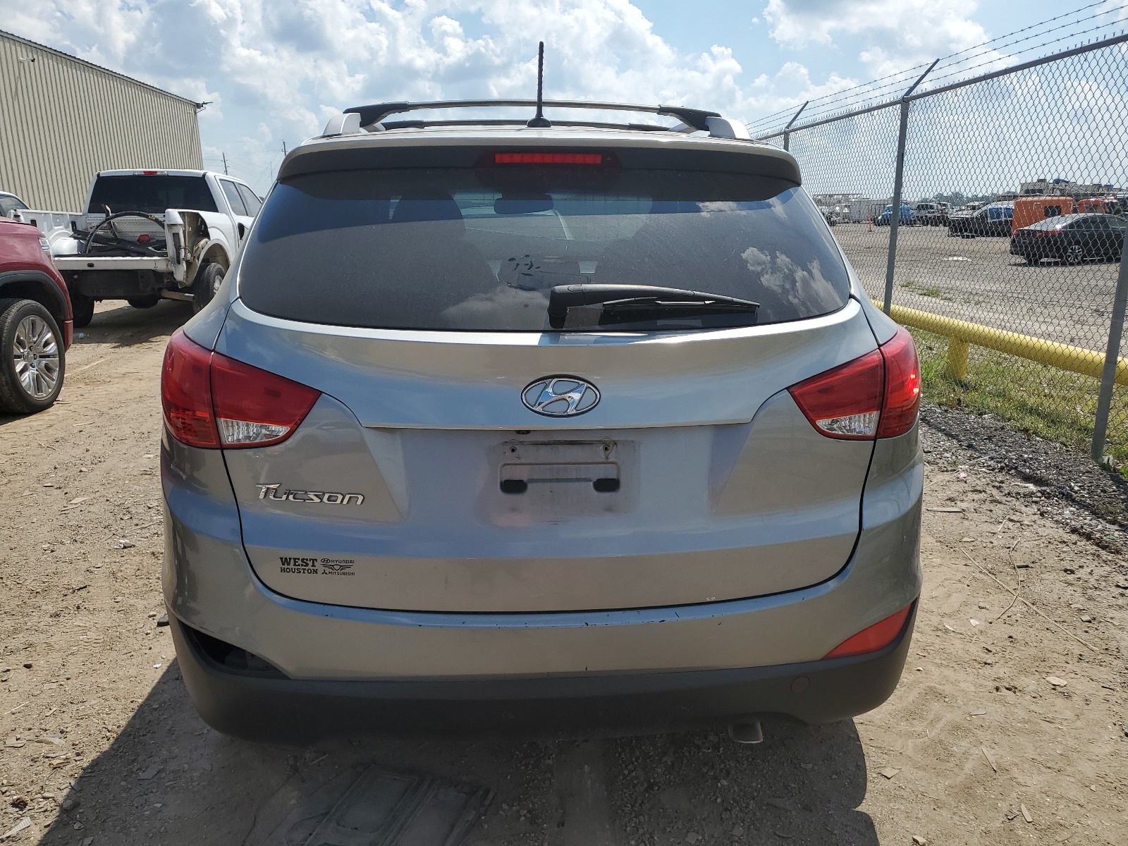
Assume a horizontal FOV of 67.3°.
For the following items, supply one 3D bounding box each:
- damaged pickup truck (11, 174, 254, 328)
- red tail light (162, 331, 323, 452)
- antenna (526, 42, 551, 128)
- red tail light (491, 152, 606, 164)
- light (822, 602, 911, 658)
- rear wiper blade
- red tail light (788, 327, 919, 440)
[{"bbox_3d":[-5.575,-2.648,12.511,2.060,1.950,5.750,-1,14,-5],"label":"damaged pickup truck"},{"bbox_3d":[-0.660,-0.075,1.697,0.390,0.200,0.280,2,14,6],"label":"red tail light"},{"bbox_3d":[-0.060,-0.842,2.122,0.062,0.187,0.165,-1,14,-5],"label":"antenna"},{"bbox_3d":[-0.033,-0.572,1.838,0.237,0.022,0.028,-1,14,-5],"label":"red tail light"},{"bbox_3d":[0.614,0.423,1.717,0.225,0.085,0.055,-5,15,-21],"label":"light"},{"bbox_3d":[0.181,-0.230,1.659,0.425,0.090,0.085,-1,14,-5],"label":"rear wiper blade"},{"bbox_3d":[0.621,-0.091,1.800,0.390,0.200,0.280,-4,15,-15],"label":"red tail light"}]

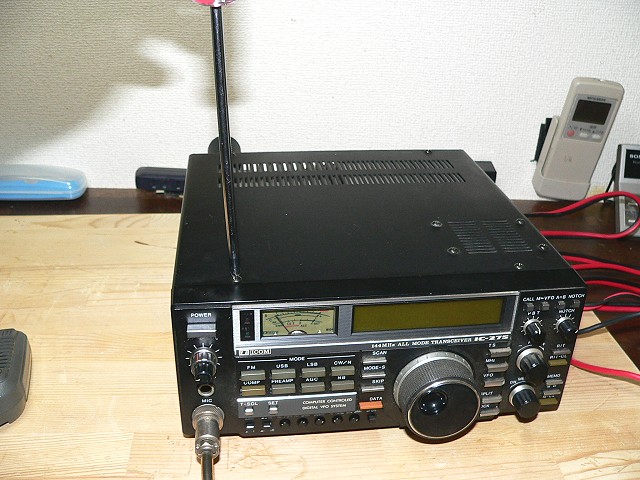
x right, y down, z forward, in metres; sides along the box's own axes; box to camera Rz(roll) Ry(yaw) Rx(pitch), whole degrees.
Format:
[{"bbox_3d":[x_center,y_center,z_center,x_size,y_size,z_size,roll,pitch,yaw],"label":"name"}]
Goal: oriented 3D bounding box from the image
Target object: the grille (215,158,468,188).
[{"bbox_3d":[0.016,-0.053,0.539,0.195,0.003,0.048,-2,28,-7],"label":"grille"}]

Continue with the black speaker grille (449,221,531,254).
[{"bbox_3d":[0.113,-0.002,0.447,0.043,0.003,0.044,-2,28,-7],"label":"black speaker grille"}]

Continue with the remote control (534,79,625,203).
[{"bbox_3d":[0.290,-0.112,0.755,0.057,0.135,0.026,7,29,-4],"label":"remote control"}]

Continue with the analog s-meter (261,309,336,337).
[{"bbox_3d":[-0.011,0.046,0.379,0.044,0.018,0.006,-2,28,-7],"label":"analog s-meter"}]

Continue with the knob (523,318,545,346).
[{"bbox_3d":[0.128,0.054,0.396,0.011,0.011,0.011,-2,28,-7],"label":"knob"}]

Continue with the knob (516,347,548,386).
[{"bbox_3d":[0.131,0.077,0.407,0.018,0.018,0.013,-2,28,-7],"label":"knob"}]

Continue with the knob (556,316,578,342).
[{"bbox_3d":[0.149,0.054,0.399,0.011,0.011,0.011,-2,28,-7],"label":"knob"}]

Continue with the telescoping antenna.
[{"bbox_3d":[-0.053,-0.053,0.375,0.006,0.153,0.006,-4,7,-6],"label":"telescoping antenna"}]

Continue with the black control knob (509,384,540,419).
[{"bbox_3d":[0.129,0.102,0.420,0.017,0.017,0.013,-2,28,-7],"label":"black control knob"}]

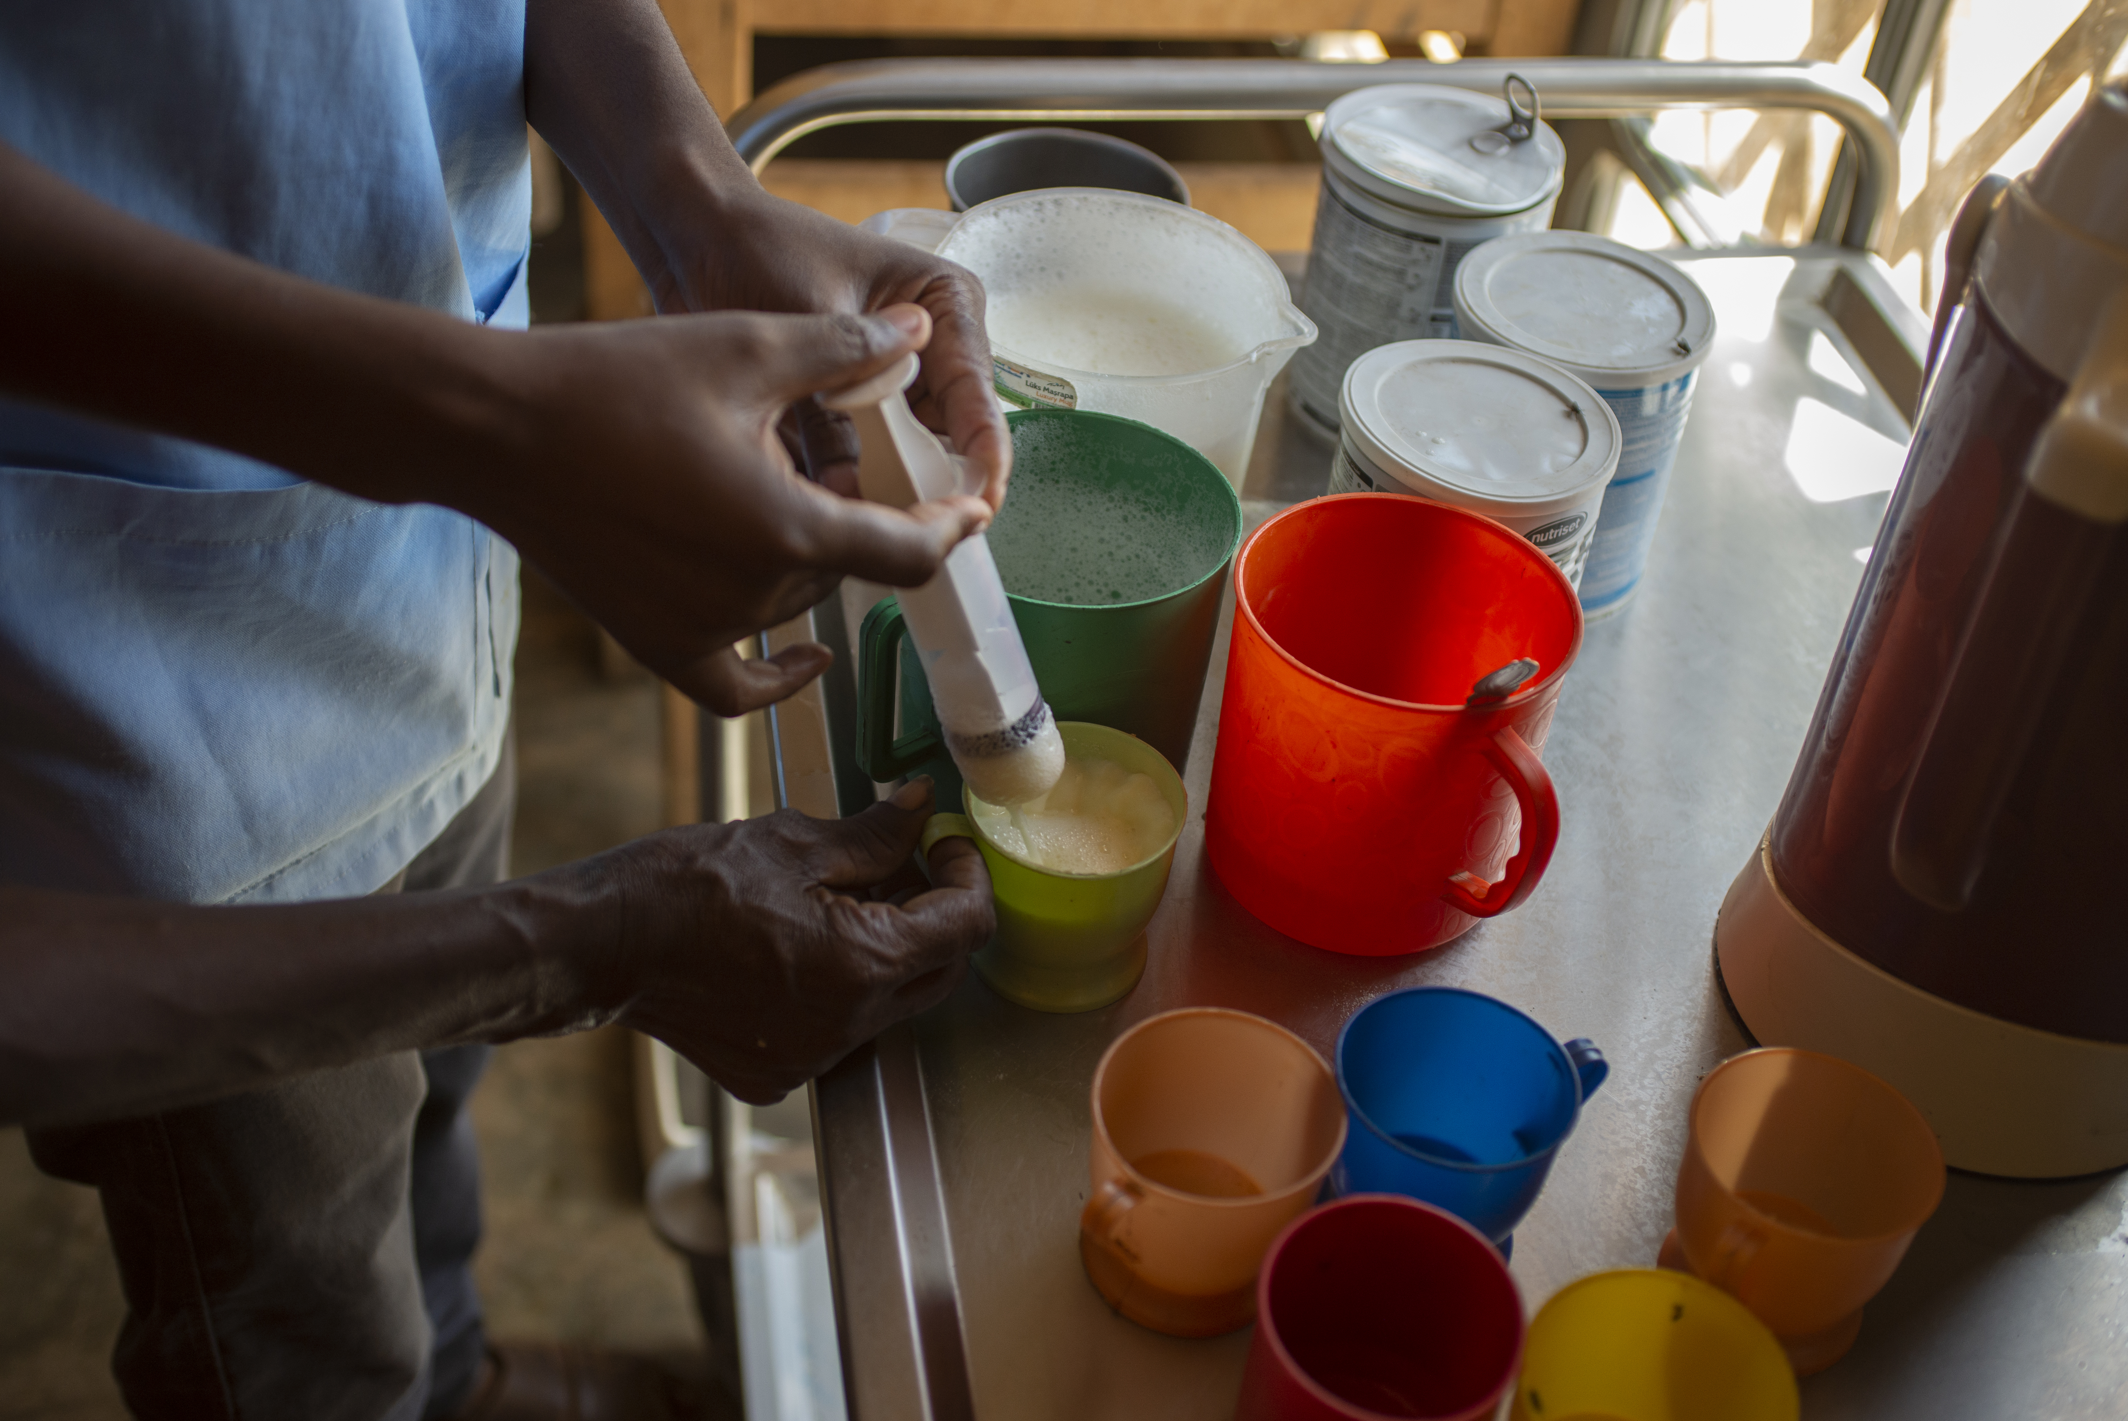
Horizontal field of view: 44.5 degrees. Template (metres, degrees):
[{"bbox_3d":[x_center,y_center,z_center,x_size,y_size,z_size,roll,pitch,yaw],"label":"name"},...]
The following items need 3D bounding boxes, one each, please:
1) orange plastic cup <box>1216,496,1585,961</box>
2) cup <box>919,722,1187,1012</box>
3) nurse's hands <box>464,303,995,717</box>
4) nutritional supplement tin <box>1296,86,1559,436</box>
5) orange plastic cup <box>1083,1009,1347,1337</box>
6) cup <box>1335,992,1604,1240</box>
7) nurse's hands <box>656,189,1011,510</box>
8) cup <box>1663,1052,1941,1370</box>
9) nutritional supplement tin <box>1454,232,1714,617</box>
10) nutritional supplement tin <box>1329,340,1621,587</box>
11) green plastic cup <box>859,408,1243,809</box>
[{"bbox_3d":[0.114,0.013,0.889,0.116,0.116,0.137,-22,48,-32],"label":"orange plastic cup"},{"bbox_3d":[-0.006,0.053,0.857,0.084,0.066,0.073,2,39,-8],"label":"cup"},{"bbox_3d":[-0.095,-0.057,0.735,0.150,0.100,0.090,9,39,0],"label":"nurse's hands"},{"bbox_3d":[0.154,-0.191,1.134,0.103,0.132,0.103,9,39,0],"label":"nutritional supplement tin"},{"bbox_3d":[0.036,0.139,0.758,0.085,0.066,0.073,-26,50,-35],"label":"orange plastic cup"},{"bbox_3d":[0.118,0.130,0.784,0.086,0.066,0.071,-13,43,-24],"label":"cup"},{"bbox_3d":[-0.072,-0.111,0.810,0.120,0.090,0.080,29,43,23],"label":"nurse's hands"},{"bbox_3d":[0.212,0.153,0.773,0.073,0.066,0.085,35,45,29],"label":"cup"},{"bbox_3d":[0.199,-0.113,1.052,0.103,0.124,0.103,9,39,0],"label":"nutritional supplement tin"},{"bbox_3d":[0.143,-0.058,0.975,0.102,0.124,0.102,5,39,-4],"label":"nutritional supplement tin"},{"bbox_3d":[-0.015,-0.021,0.906,0.144,0.115,0.114,-24,49,-34],"label":"green plastic cup"}]

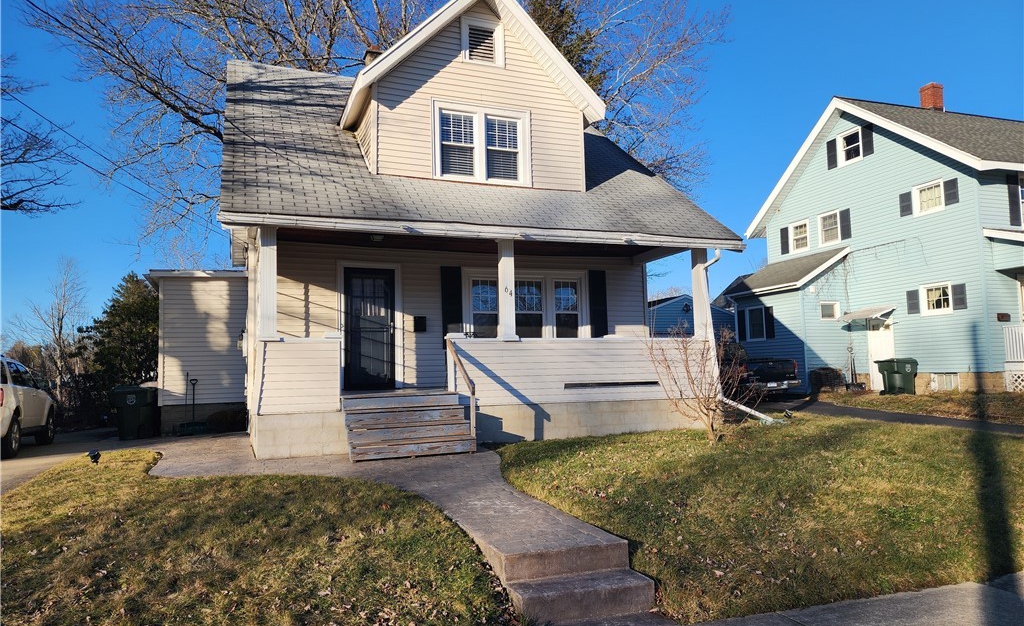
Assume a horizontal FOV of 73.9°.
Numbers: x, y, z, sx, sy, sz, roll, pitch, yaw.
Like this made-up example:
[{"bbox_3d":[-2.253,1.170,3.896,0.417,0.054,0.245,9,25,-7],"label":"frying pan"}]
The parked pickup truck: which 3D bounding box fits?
[{"bbox_3d":[5.751,1.615,19.222,1.800,1.680,4.950,0,-5,-19],"label":"parked pickup truck"}]

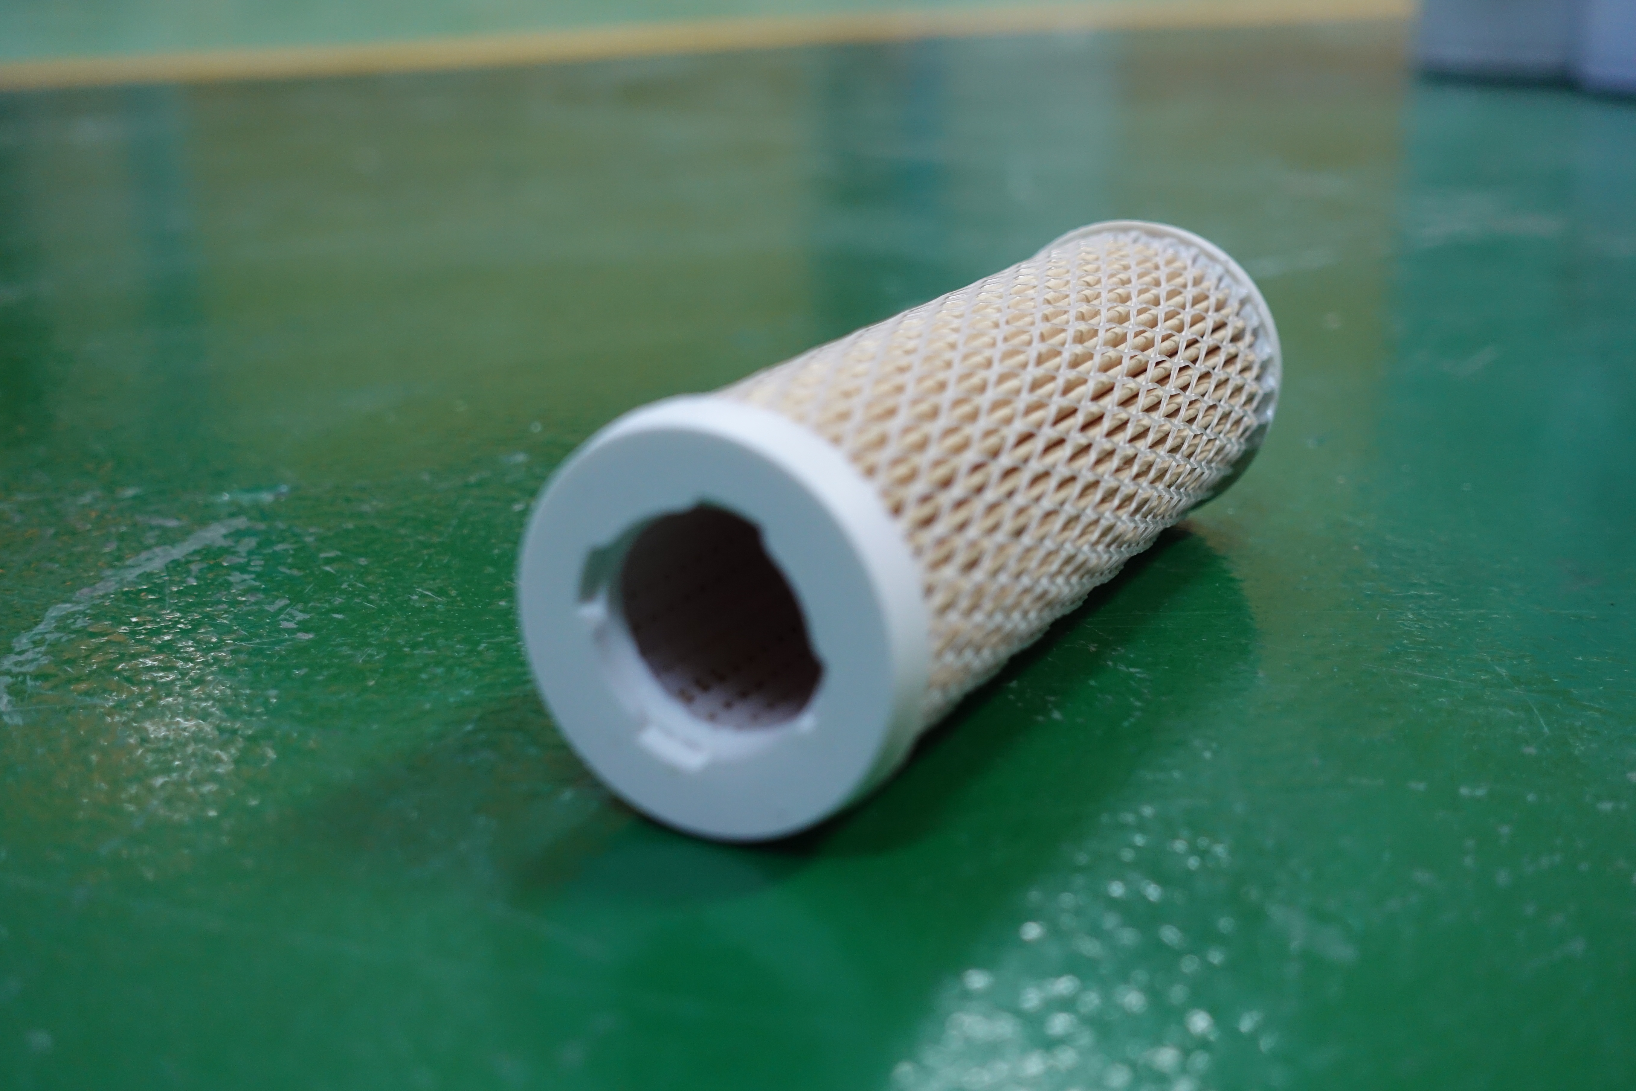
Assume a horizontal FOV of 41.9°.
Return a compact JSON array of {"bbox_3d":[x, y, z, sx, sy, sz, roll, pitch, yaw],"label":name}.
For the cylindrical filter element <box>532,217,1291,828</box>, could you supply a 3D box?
[{"bbox_3d":[0.028,-0.013,0.412,0.072,0.072,0.194,10,21,27],"label":"cylindrical filter element"}]

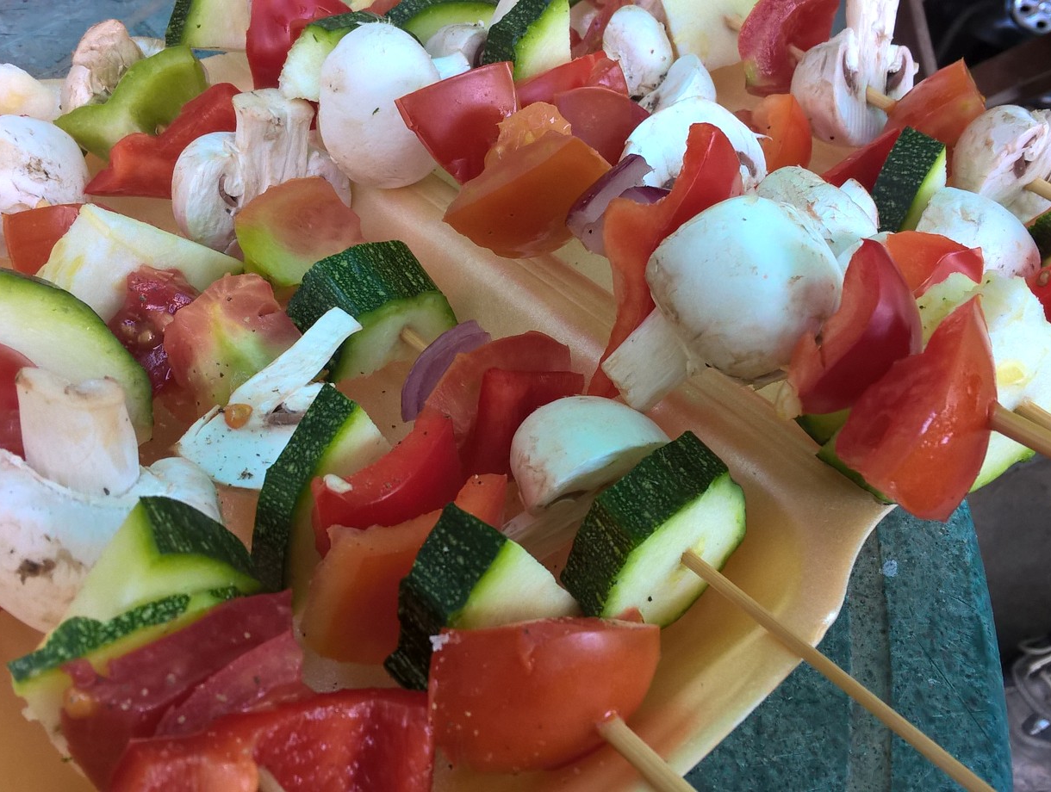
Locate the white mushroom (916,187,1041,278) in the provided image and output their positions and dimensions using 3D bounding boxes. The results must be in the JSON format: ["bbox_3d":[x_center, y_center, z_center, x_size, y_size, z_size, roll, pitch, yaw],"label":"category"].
[{"bbox_3d":[0.115,-0.039,0.295,0.035,0.030,0.035,7,30,-5],"label":"white mushroom"}]

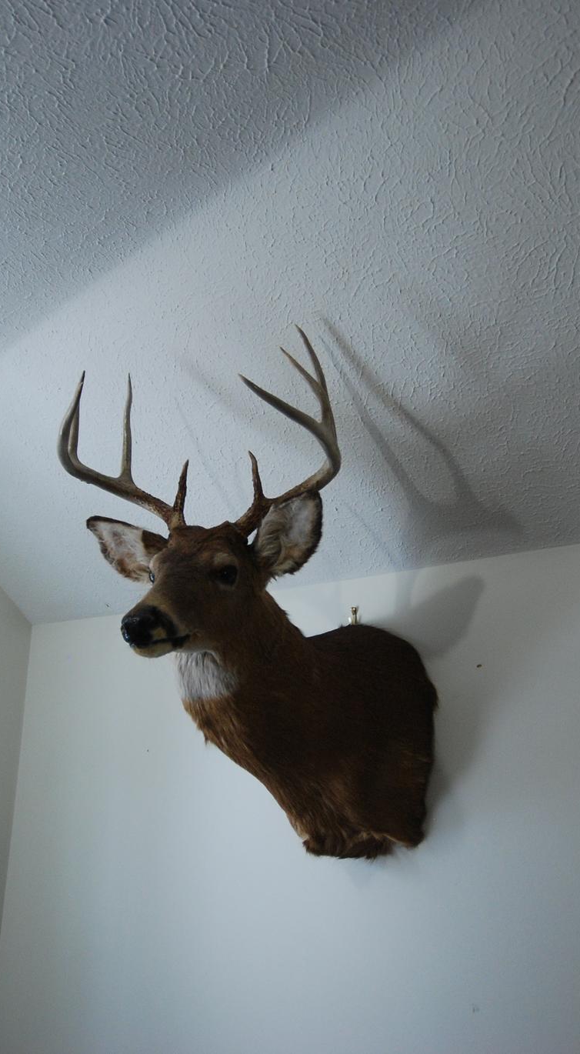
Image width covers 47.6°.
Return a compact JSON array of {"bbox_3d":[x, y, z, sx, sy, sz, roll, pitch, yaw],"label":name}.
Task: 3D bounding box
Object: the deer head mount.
[{"bbox_3d":[-0.022,0.159,1.026,0.420,0.760,0.610,-10,-17,35],"label":"deer head mount"}]

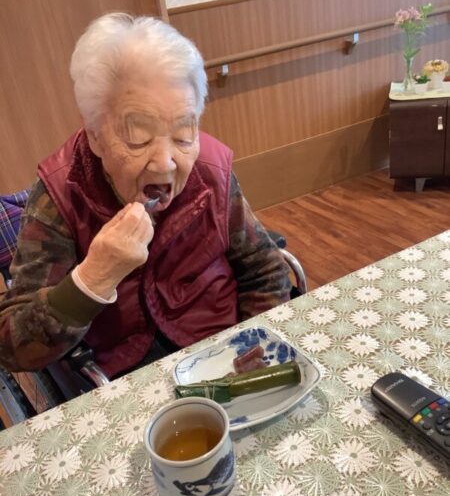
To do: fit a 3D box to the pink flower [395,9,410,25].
[{"bbox_3d":[0.827,-1.079,2.508,0.066,0.063,0.061,5,29,25],"label":"pink flower"}]

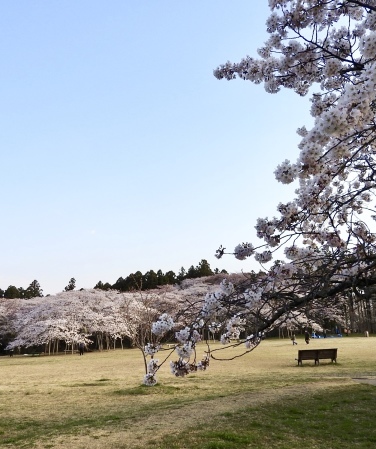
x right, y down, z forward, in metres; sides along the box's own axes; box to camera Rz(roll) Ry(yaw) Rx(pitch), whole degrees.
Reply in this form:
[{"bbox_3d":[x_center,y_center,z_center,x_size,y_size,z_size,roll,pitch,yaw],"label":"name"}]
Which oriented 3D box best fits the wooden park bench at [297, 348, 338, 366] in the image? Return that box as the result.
[{"bbox_3d":[6.393,6.578,20.600,1.910,0.730,0.600,-1,-15,-4],"label":"wooden park bench"}]

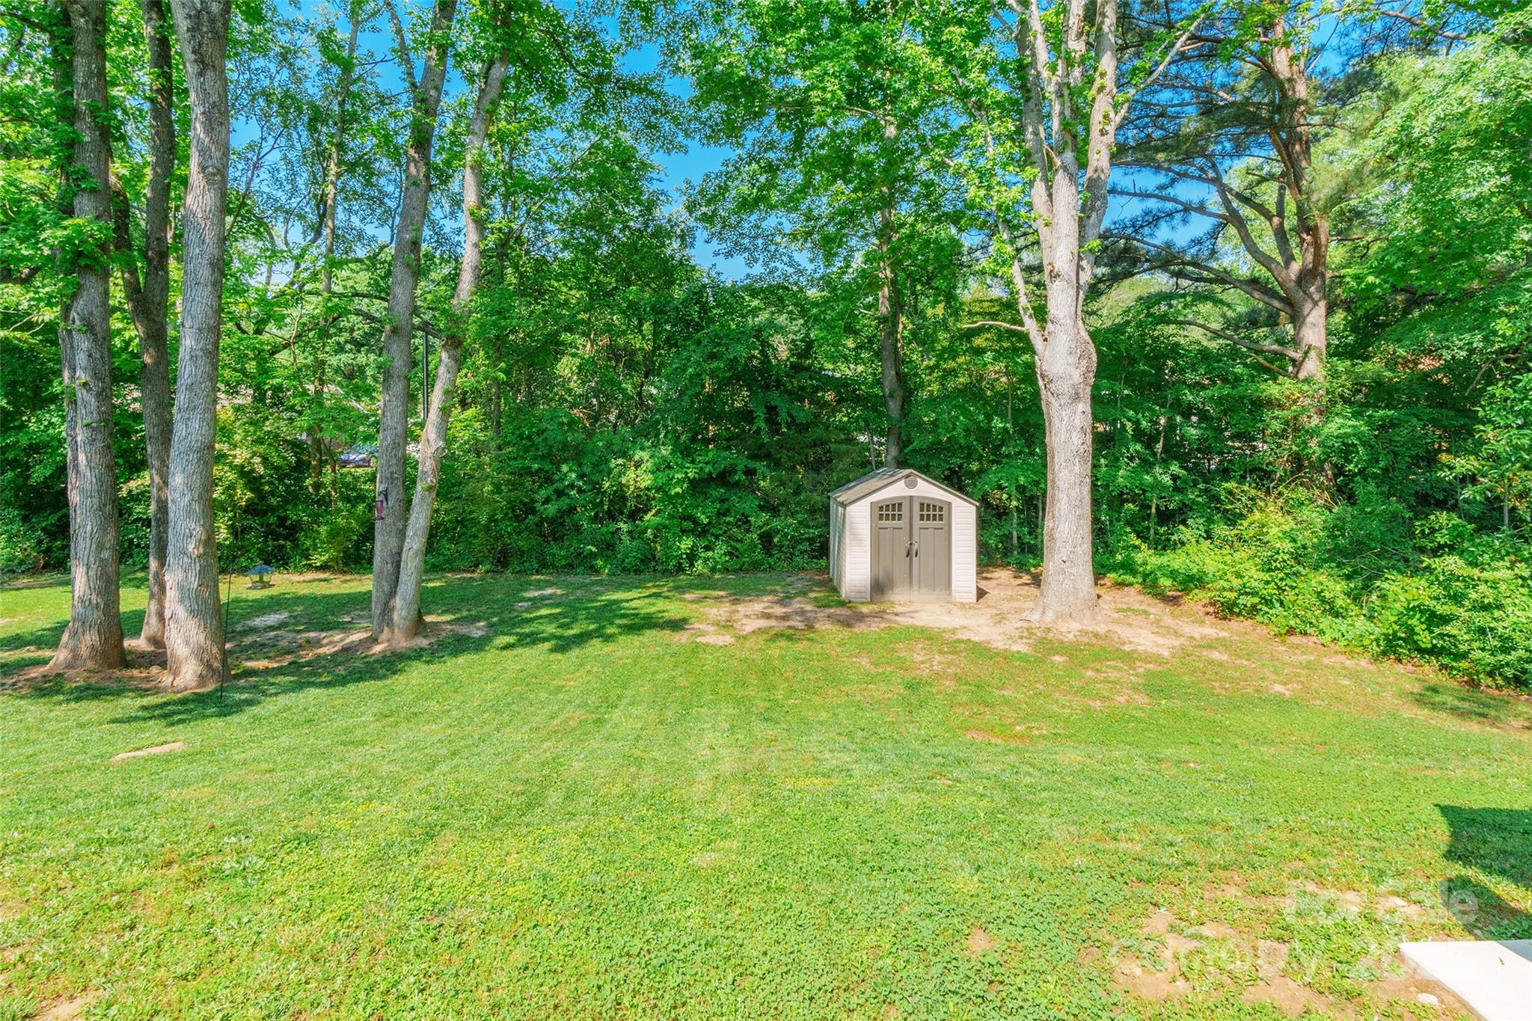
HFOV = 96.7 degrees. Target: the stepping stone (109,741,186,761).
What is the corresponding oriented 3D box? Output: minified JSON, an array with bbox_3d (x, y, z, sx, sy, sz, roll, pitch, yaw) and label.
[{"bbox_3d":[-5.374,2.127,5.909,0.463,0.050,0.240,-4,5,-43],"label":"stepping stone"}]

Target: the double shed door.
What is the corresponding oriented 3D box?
[{"bbox_3d":[2.663,0.688,12.500,1.490,1.930,0.070,0,4,-1],"label":"double shed door"}]

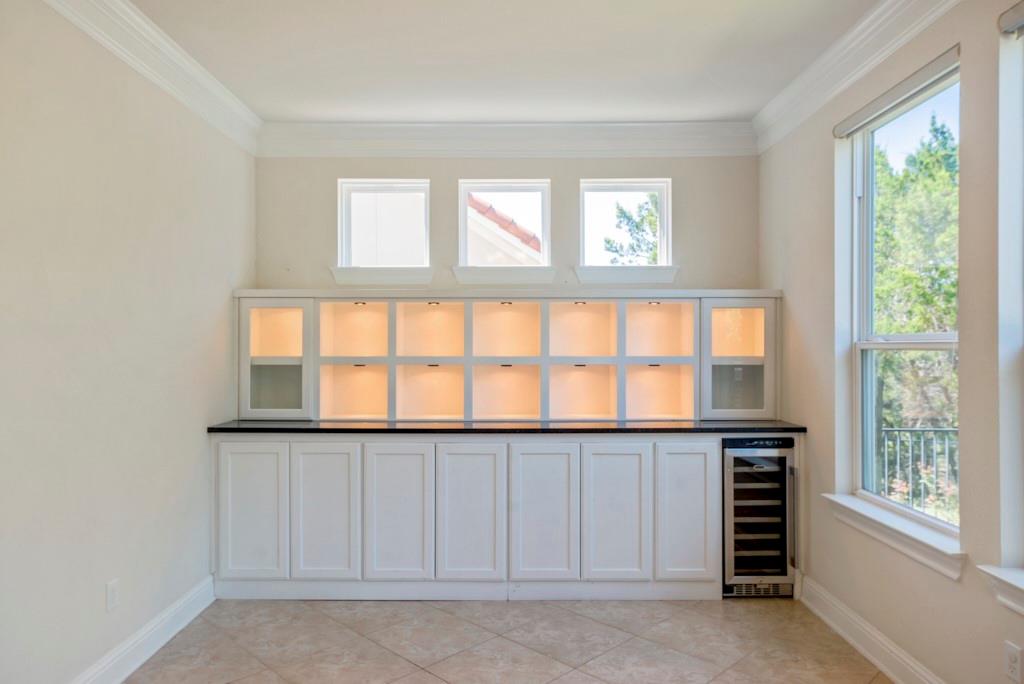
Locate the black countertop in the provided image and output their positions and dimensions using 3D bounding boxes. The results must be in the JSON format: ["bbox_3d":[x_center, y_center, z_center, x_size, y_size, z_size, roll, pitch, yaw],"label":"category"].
[{"bbox_3d":[-0.030,0.468,3.935,3.150,0.032,0.670,0,0,0],"label":"black countertop"}]

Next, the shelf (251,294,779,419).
[{"bbox_3d":[-0.030,0.076,4.100,3.120,0.740,0.355,0,0,0],"label":"shelf"}]

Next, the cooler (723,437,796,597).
[{"bbox_3d":[1.309,0.934,3.890,0.385,0.855,0.580,0,0,0],"label":"cooler"}]

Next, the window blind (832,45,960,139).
[{"bbox_3d":[1.597,-1.012,2.845,0.080,0.080,0.900,0,0,0],"label":"window blind"}]

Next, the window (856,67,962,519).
[{"bbox_3d":[1.685,-0.155,2.840,0.100,1.750,0.920,0,0,0],"label":"window"}]

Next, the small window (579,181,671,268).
[{"bbox_3d":[0.716,-0.751,4.340,0.577,0.560,0.100,0,0,0],"label":"small window"}]

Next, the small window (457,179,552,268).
[{"bbox_3d":[-0.044,-0.751,4.340,0.577,0.560,0.100,0,0,0],"label":"small window"}]

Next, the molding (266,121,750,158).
[{"bbox_3d":[-0.034,-1.257,4.250,3.150,0.200,0.090,0,0,0],"label":"molding"}]

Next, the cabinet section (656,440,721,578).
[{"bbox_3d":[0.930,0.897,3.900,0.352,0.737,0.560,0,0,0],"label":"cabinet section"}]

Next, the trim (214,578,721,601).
[{"bbox_3d":[-0.237,1.322,3.645,2.690,0.115,0.020,0,0,0],"label":"trim"}]

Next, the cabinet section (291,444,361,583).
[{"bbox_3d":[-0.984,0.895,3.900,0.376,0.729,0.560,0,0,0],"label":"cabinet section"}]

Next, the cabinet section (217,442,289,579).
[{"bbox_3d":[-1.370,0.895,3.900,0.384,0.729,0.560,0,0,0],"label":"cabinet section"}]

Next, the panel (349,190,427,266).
[{"bbox_3d":[-0.797,-0.730,4.400,0.485,0.490,0.020,0,0,0],"label":"panel"}]

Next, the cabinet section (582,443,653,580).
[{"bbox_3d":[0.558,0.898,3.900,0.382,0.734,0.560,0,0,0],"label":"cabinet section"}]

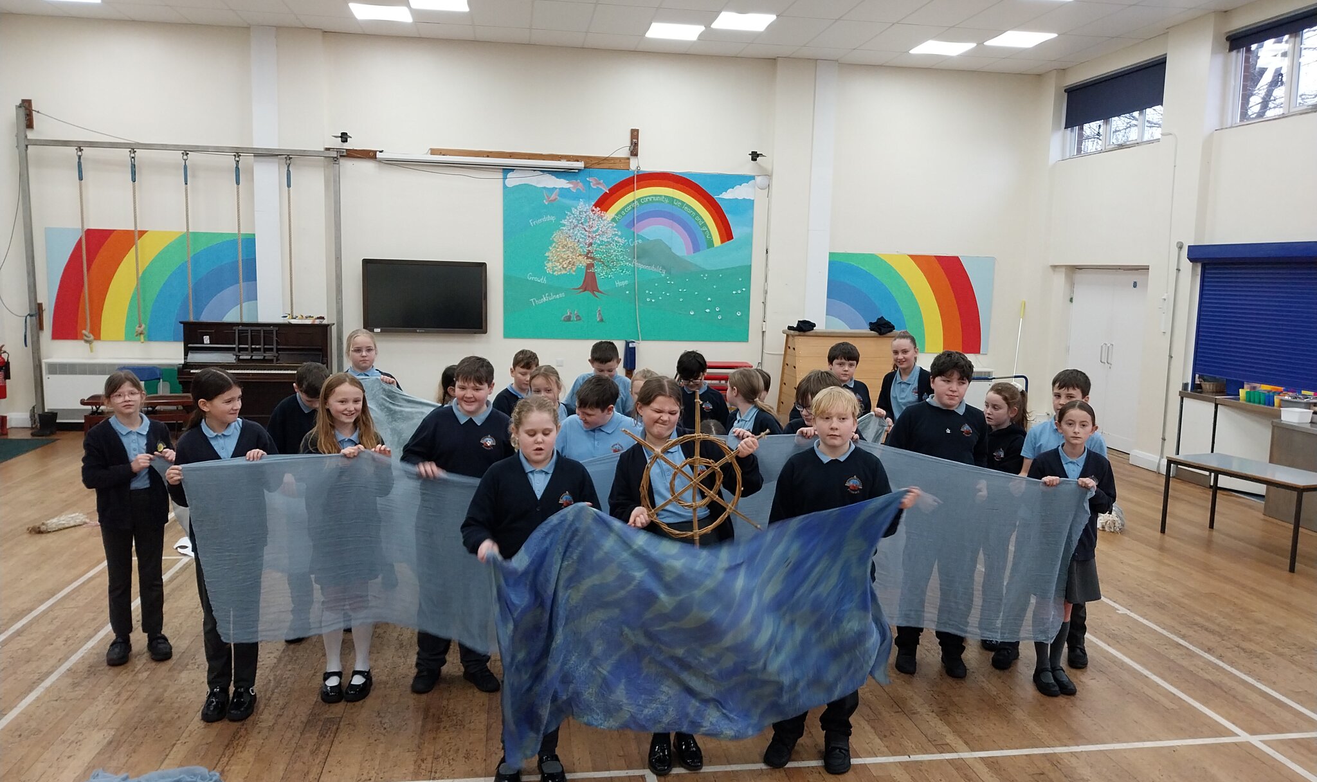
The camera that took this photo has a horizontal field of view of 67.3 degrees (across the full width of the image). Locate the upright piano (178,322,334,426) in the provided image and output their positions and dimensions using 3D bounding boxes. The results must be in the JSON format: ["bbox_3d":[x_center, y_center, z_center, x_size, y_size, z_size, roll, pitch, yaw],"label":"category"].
[{"bbox_3d":[-4.278,-0.097,10.588,1.497,1.241,0.620,0,7,-9],"label":"upright piano"}]

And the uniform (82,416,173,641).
[{"bbox_3d":[-2.473,0.643,4.645,0.420,1.050,0.280,-1,7,-20],"label":"uniform"}]

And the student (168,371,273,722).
[{"bbox_3d":[-1.804,0.636,4.135,0.450,1.470,0.370,-1,7,-21],"label":"student"}]

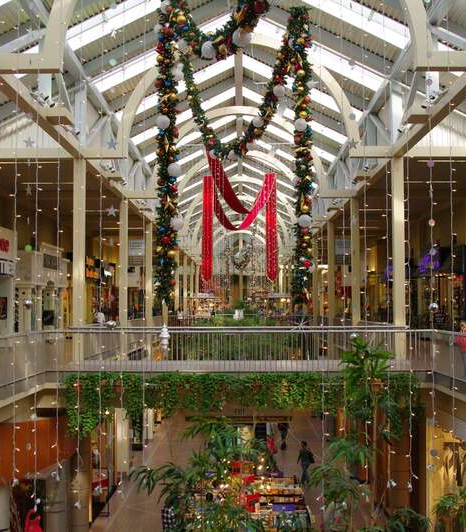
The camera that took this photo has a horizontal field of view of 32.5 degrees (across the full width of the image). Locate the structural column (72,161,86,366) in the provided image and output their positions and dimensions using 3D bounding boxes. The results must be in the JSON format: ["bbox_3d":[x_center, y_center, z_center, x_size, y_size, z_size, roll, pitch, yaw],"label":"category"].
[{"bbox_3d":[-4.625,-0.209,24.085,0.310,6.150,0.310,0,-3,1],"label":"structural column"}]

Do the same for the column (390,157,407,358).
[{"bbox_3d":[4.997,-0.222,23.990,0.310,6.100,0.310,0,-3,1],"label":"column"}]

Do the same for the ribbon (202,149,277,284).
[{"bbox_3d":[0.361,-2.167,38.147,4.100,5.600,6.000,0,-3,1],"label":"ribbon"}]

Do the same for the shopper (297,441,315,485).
[{"bbox_3d":[2.907,7.835,31.833,0.560,1.670,0.450,1,-3,-26],"label":"shopper"}]

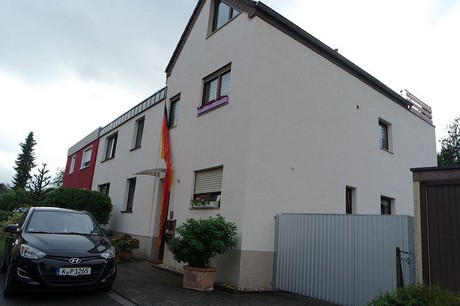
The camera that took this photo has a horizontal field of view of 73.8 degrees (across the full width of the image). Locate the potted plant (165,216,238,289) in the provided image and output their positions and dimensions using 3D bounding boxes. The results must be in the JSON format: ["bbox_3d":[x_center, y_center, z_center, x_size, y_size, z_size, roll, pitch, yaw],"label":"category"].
[{"bbox_3d":[-0.551,2.130,6.685,1.380,1.570,1.450,14,-16,-36],"label":"potted plant"}]

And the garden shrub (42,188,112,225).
[{"bbox_3d":[-6.733,2.777,13.402,3.000,2.430,2.900,14,-16,-36],"label":"garden shrub"}]

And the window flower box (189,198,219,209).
[{"bbox_3d":[-0.612,1.379,8.373,0.200,0.270,1.360,14,-16,-36],"label":"window flower box"}]

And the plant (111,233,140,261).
[{"bbox_3d":[-3.408,3.072,10.043,0.900,0.860,0.930,14,-16,-36],"label":"plant"}]

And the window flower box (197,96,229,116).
[{"bbox_3d":[-0.437,-1.369,9.027,0.200,0.250,1.540,14,-16,-36],"label":"window flower box"}]

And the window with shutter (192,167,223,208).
[{"bbox_3d":[-0.602,0.986,8.496,0.200,1.090,1.470,14,-16,-36],"label":"window with shutter"}]

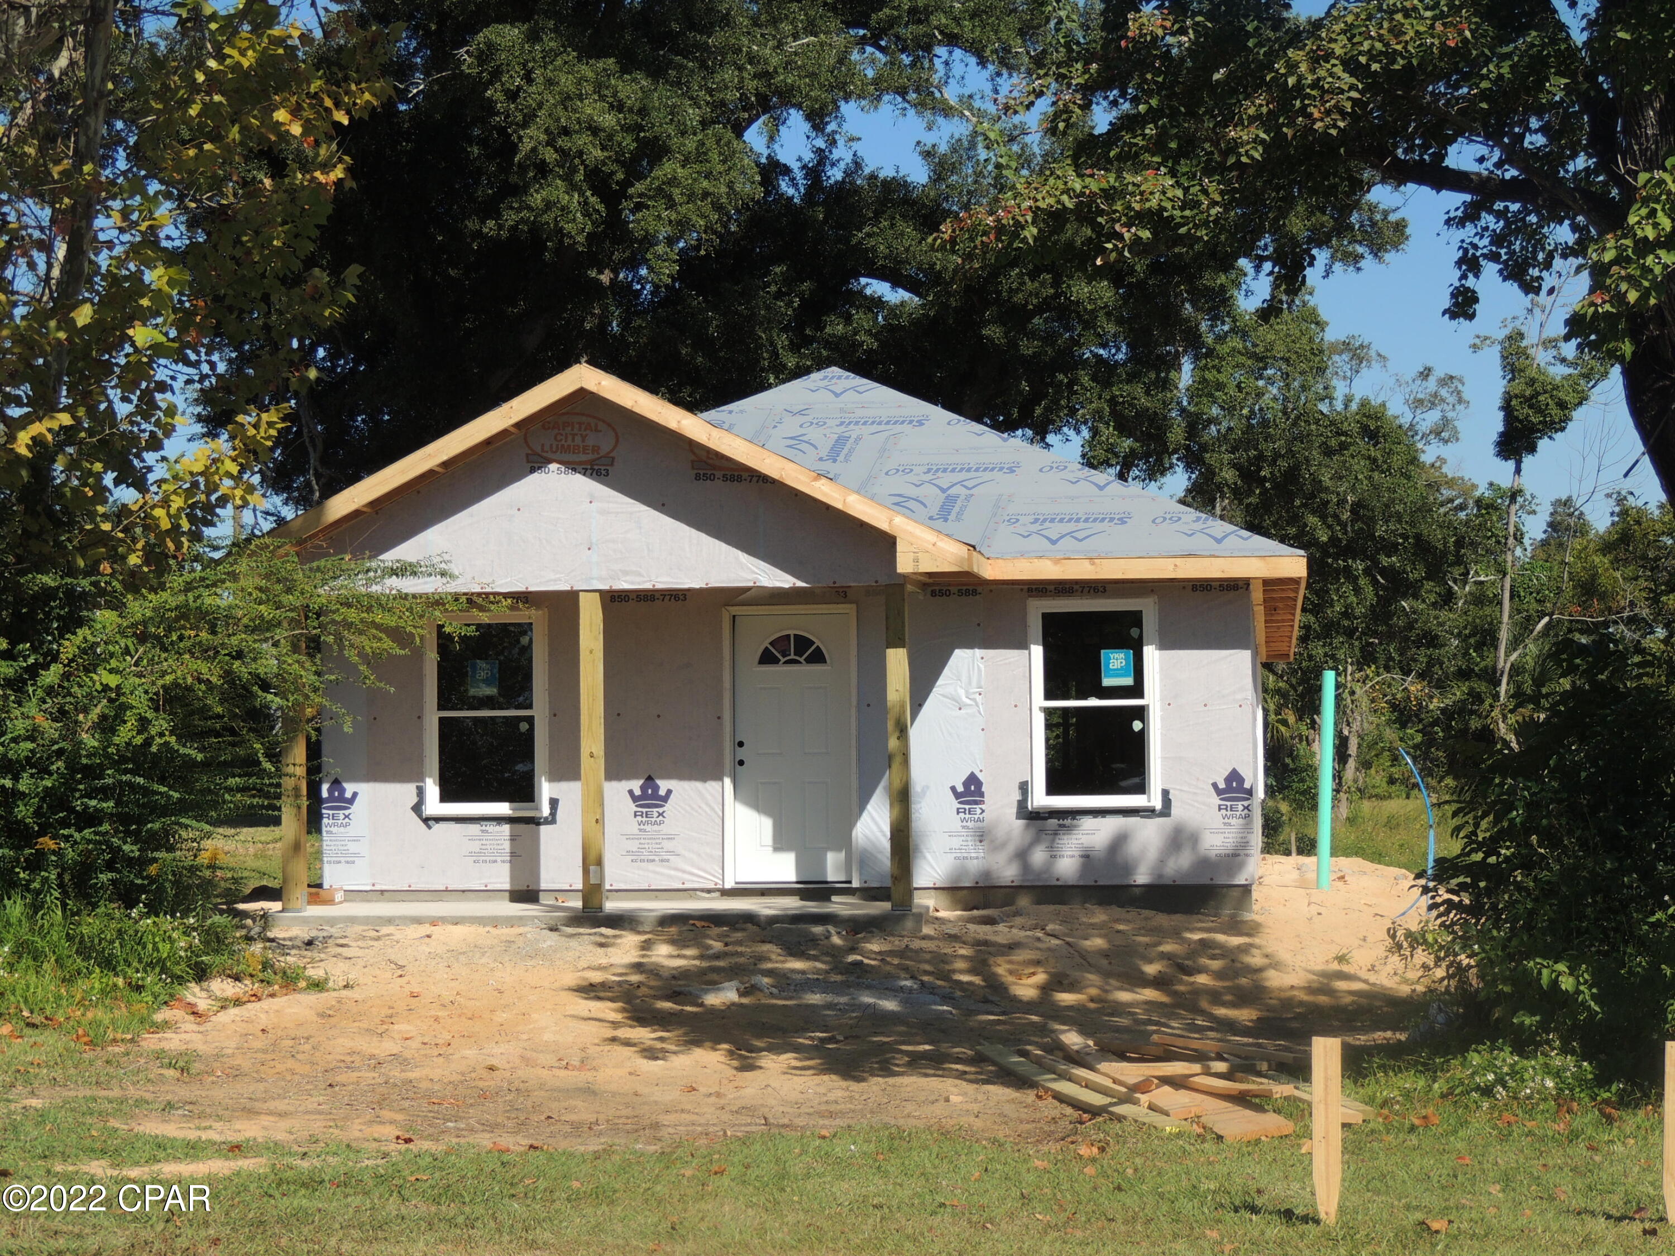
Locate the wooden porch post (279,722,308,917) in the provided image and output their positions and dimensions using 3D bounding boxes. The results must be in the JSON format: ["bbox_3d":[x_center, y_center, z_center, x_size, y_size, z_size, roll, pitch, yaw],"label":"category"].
[{"bbox_3d":[-3.919,0.910,24.439,0.140,2.280,0.140,-1,-3,8],"label":"wooden porch post"}]

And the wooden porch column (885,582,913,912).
[{"bbox_3d":[0.435,0.838,23.789,0.140,2.306,0.140,-1,-3,8],"label":"wooden porch column"}]

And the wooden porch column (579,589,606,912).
[{"bbox_3d":[-1.743,0.880,24.114,0.140,2.286,0.140,-1,-3,8],"label":"wooden porch column"}]

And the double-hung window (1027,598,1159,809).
[{"bbox_3d":[1.920,0.573,25.350,0.960,1.570,0.080,-1,-3,8],"label":"double-hung window"}]

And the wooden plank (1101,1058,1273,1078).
[{"bbox_3d":[1.524,1.924,14.800,0.745,0.042,0.120,0,-3,-6],"label":"wooden plank"}]

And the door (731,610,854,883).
[{"bbox_3d":[-0.341,0.905,25.735,0.930,2.060,0.070,-1,-3,8],"label":"door"}]

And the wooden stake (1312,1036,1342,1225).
[{"bbox_3d":[1.505,1.549,10.414,0.089,0.580,0.030,-1,-3,8],"label":"wooden stake"}]

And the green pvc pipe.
[{"bbox_3d":[4.237,1.319,29.346,0.107,1.892,0.107,2,-3,0],"label":"green pvc pipe"}]

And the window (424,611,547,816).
[{"bbox_3d":[-2.698,0.664,26.038,0.960,1.570,0.080,-1,-3,8],"label":"window"}]

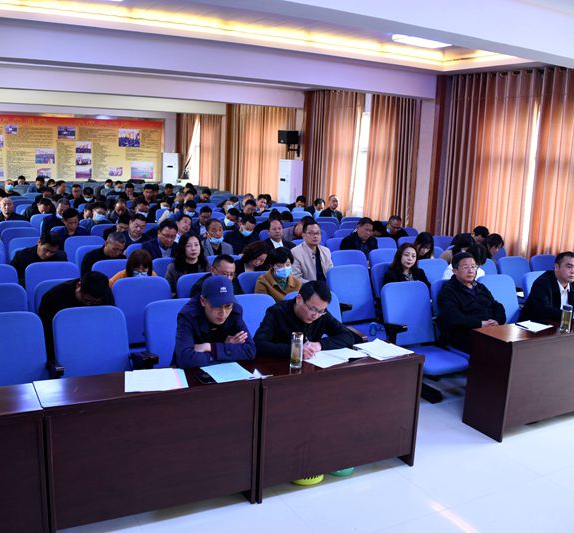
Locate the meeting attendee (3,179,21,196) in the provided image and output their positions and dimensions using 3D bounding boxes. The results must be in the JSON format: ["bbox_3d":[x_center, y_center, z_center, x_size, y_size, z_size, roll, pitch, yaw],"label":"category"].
[{"bbox_3d":[-6.458,-1.324,14.500,0.520,1.300,0.780,-3,11,-27],"label":"meeting attendee"}]

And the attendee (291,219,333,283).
[{"bbox_3d":[0.377,0.239,6.504,0.520,1.360,0.780,-3,11,-27],"label":"attendee"}]

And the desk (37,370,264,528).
[{"bbox_3d":[-0.755,0.995,3.471,1.176,0.775,0.395,-3,11,-28],"label":"desk"}]

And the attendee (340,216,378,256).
[{"bbox_3d":[0.991,0.062,7.798,0.540,1.322,0.750,-3,11,-28],"label":"attendee"}]

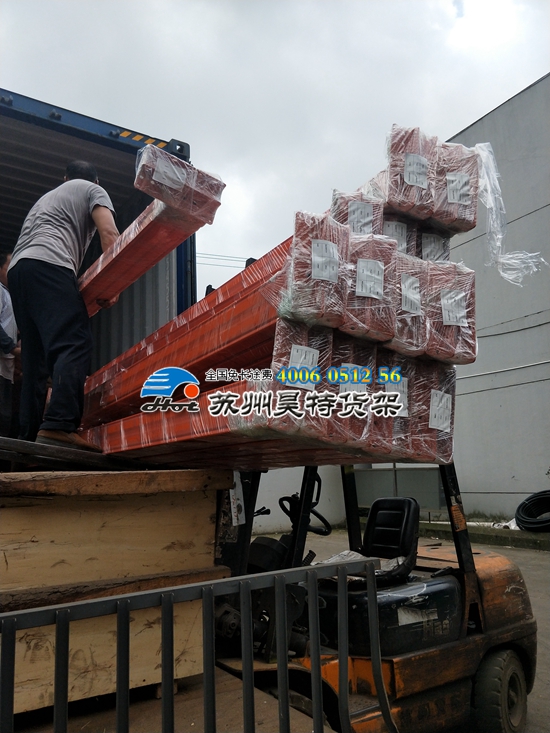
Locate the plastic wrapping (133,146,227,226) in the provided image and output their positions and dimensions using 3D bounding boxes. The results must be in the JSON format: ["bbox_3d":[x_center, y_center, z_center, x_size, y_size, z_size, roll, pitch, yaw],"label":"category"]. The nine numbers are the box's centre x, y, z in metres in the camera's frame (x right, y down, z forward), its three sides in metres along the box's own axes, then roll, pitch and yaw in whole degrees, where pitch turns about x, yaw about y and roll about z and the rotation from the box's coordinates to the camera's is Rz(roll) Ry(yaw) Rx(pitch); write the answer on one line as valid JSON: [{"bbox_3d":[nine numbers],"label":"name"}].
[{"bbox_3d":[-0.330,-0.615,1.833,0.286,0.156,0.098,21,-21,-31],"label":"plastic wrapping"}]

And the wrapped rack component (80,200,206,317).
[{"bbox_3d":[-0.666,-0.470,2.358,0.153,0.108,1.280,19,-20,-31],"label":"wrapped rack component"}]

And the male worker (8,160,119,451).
[{"bbox_3d":[-1.120,-0.390,2.820,0.520,1.620,0.600,-5,-11,10],"label":"male worker"}]

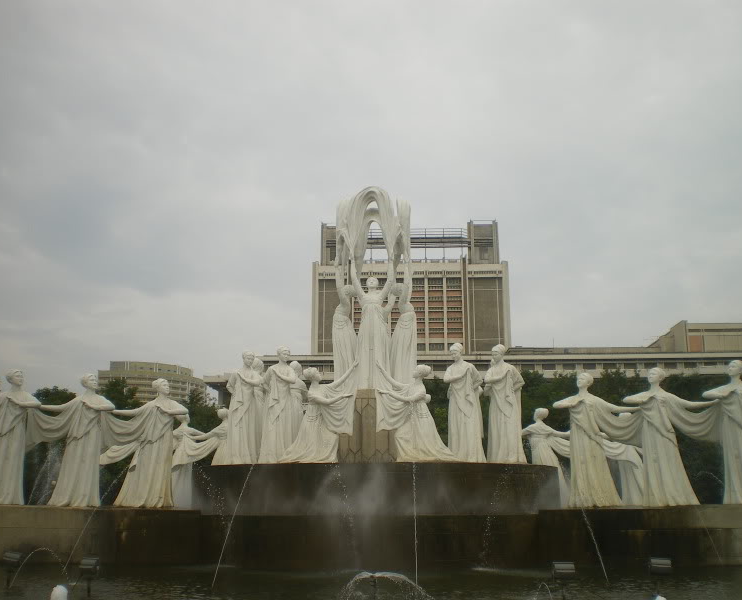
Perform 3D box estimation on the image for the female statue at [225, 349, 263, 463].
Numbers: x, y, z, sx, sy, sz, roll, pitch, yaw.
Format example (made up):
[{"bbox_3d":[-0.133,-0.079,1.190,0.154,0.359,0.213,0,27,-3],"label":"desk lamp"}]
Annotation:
[{"bbox_3d":[-3.487,2.972,22.936,1.000,3.200,0.900,4,-14,-17],"label":"female statue"}]

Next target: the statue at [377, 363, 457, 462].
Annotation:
[{"bbox_3d":[1.292,3.040,22.635,2.100,2.715,1.150,-3,-15,11],"label":"statue"}]

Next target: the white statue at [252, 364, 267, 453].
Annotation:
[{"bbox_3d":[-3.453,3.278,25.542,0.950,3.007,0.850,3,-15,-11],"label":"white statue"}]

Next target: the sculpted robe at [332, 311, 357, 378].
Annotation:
[{"bbox_3d":[-0.832,1.594,26.399,0.637,2.373,0.750,-5,-15,19],"label":"sculpted robe"}]

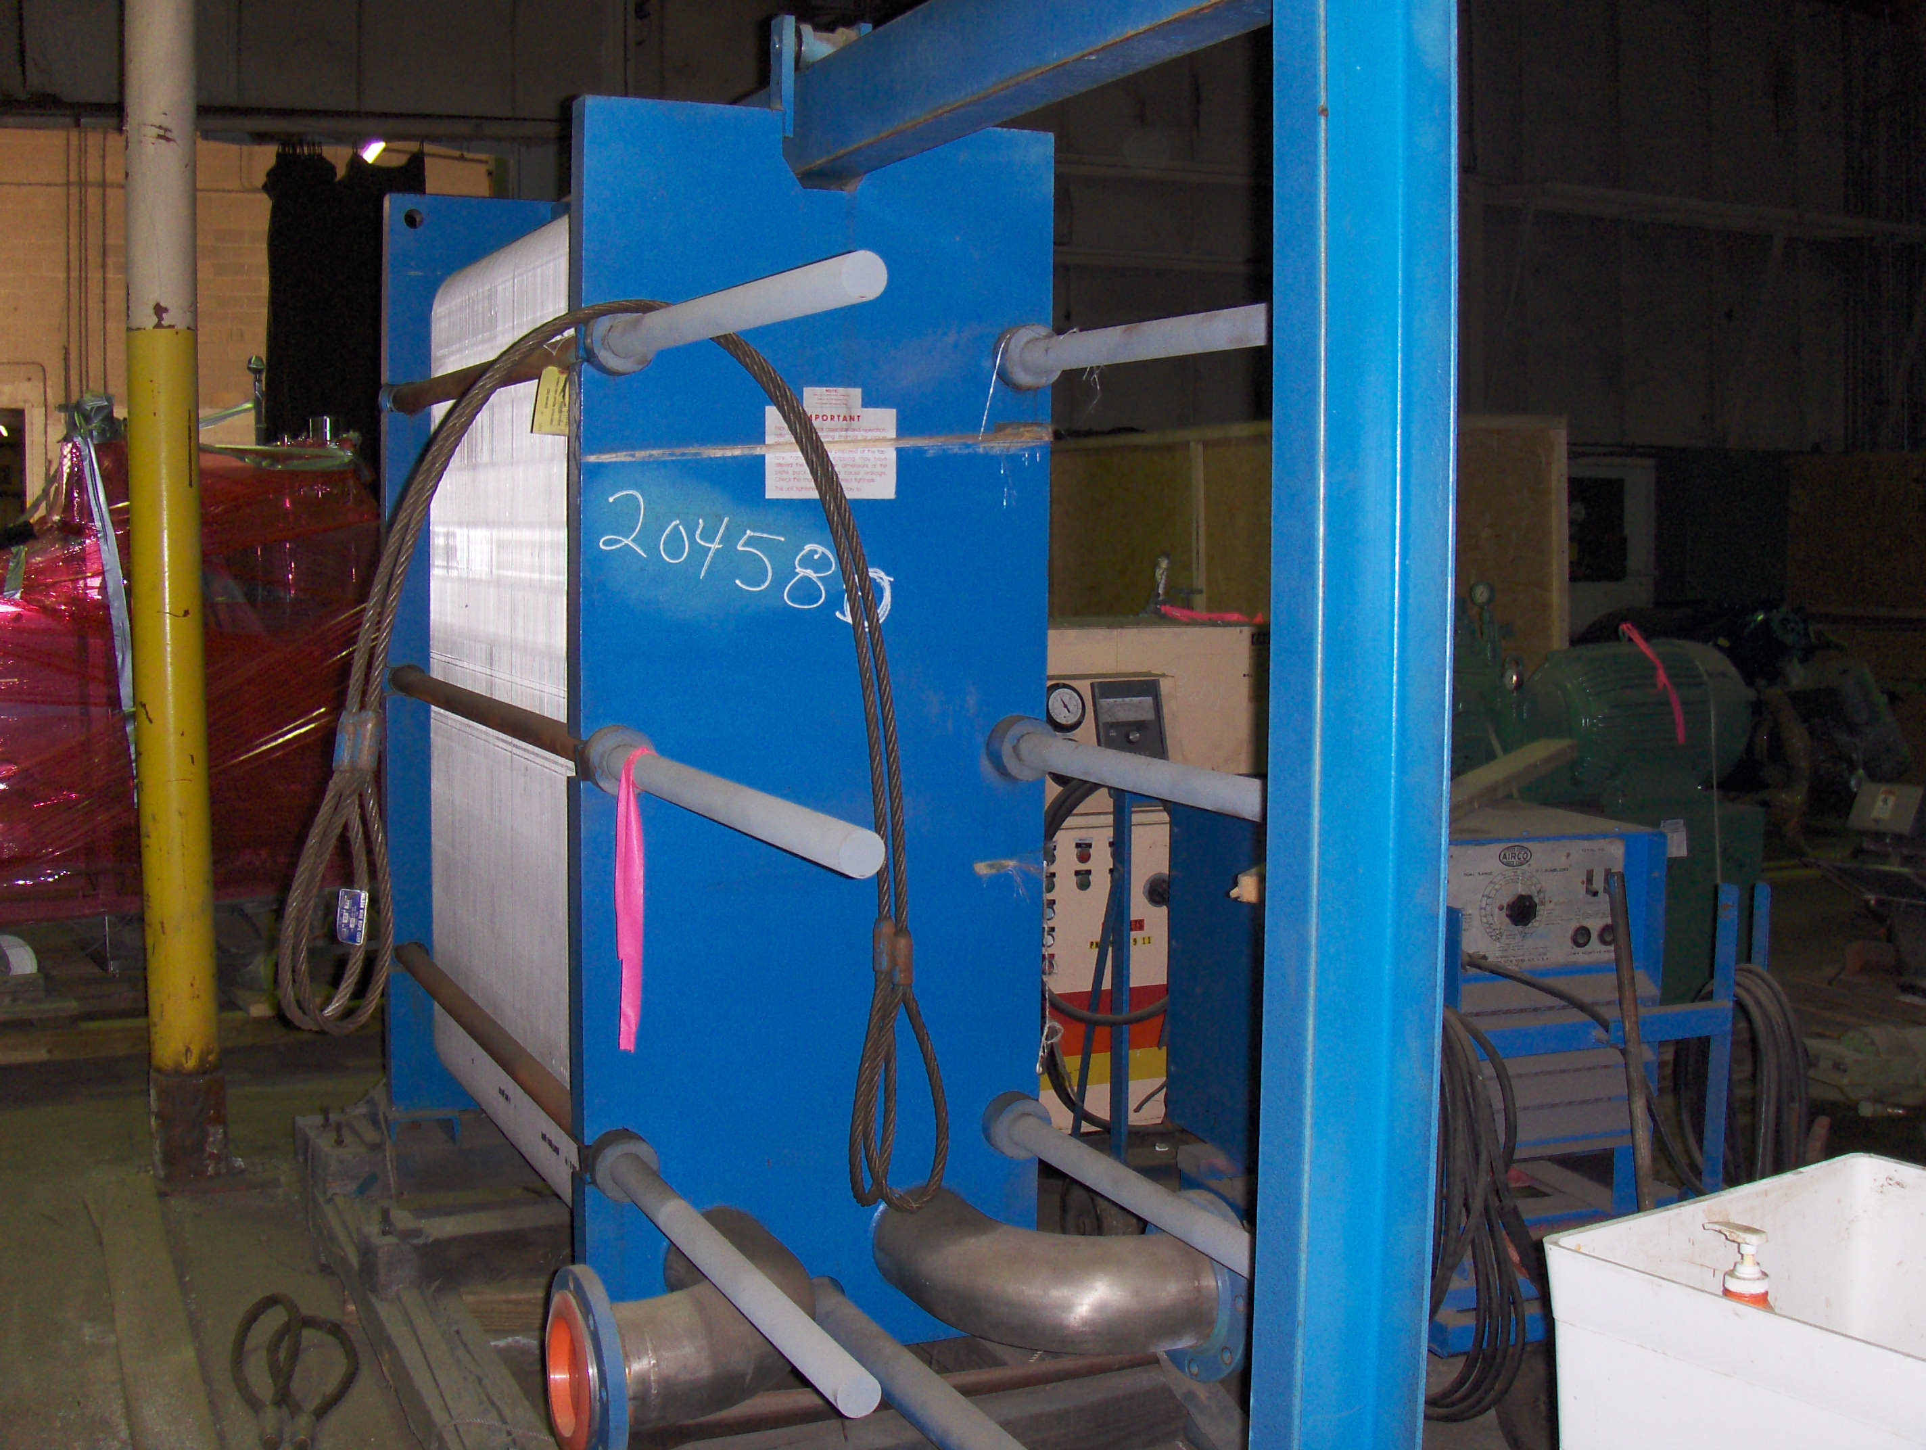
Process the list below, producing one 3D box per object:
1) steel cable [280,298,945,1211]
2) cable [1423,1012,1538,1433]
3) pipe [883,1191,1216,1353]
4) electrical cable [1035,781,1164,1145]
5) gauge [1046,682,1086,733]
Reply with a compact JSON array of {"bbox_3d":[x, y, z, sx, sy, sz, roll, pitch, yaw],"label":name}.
[{"bbox_3d":[-0.459,0.078,3.183,0.963,1.338,0.170,-2,6,-24],"label":"steel cable"},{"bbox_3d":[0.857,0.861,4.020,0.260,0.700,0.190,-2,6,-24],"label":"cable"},{"bbox_3d":[0.113,0.816,3.402,0.360,0.171,0.430,-2,6,-24],"label":"pipe"},{"bbox_3d":[0.305,0.460,4.700,0.330,0.750,0.200,-2,6,-24],"label":"electrical cable"},{"bbox_3d":[0.251,-0.041,5.650,0.127,0.127,0.050,-2,-14,-24],"label":"gauge"}]

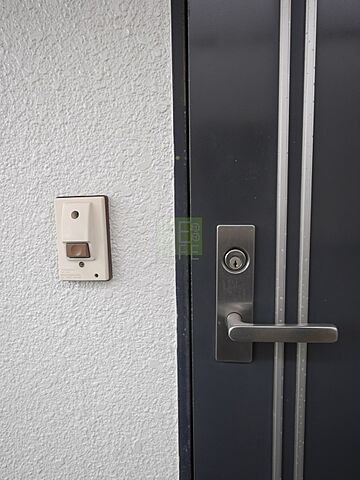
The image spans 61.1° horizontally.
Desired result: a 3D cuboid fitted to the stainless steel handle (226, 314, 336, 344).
[{"bbox_3d":[0.126,0.112,0.392,0.128,0.021,0.051,-1,5,7],"label":"stainless steel handle"}]

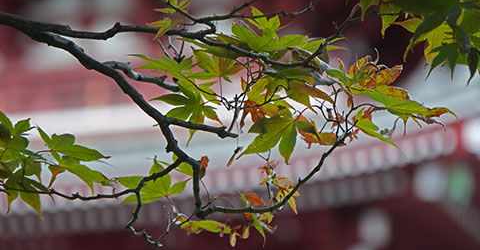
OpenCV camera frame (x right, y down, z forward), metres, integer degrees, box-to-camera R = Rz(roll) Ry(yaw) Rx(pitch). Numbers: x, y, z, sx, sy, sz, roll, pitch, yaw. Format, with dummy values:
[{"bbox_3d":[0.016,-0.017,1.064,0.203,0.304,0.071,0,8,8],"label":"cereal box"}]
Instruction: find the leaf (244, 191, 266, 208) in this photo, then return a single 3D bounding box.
[{"bbox_3d":[0.015,0.070,4.500,0.021,0.015,0.012,0,-12,0],"label":"leaf"}]

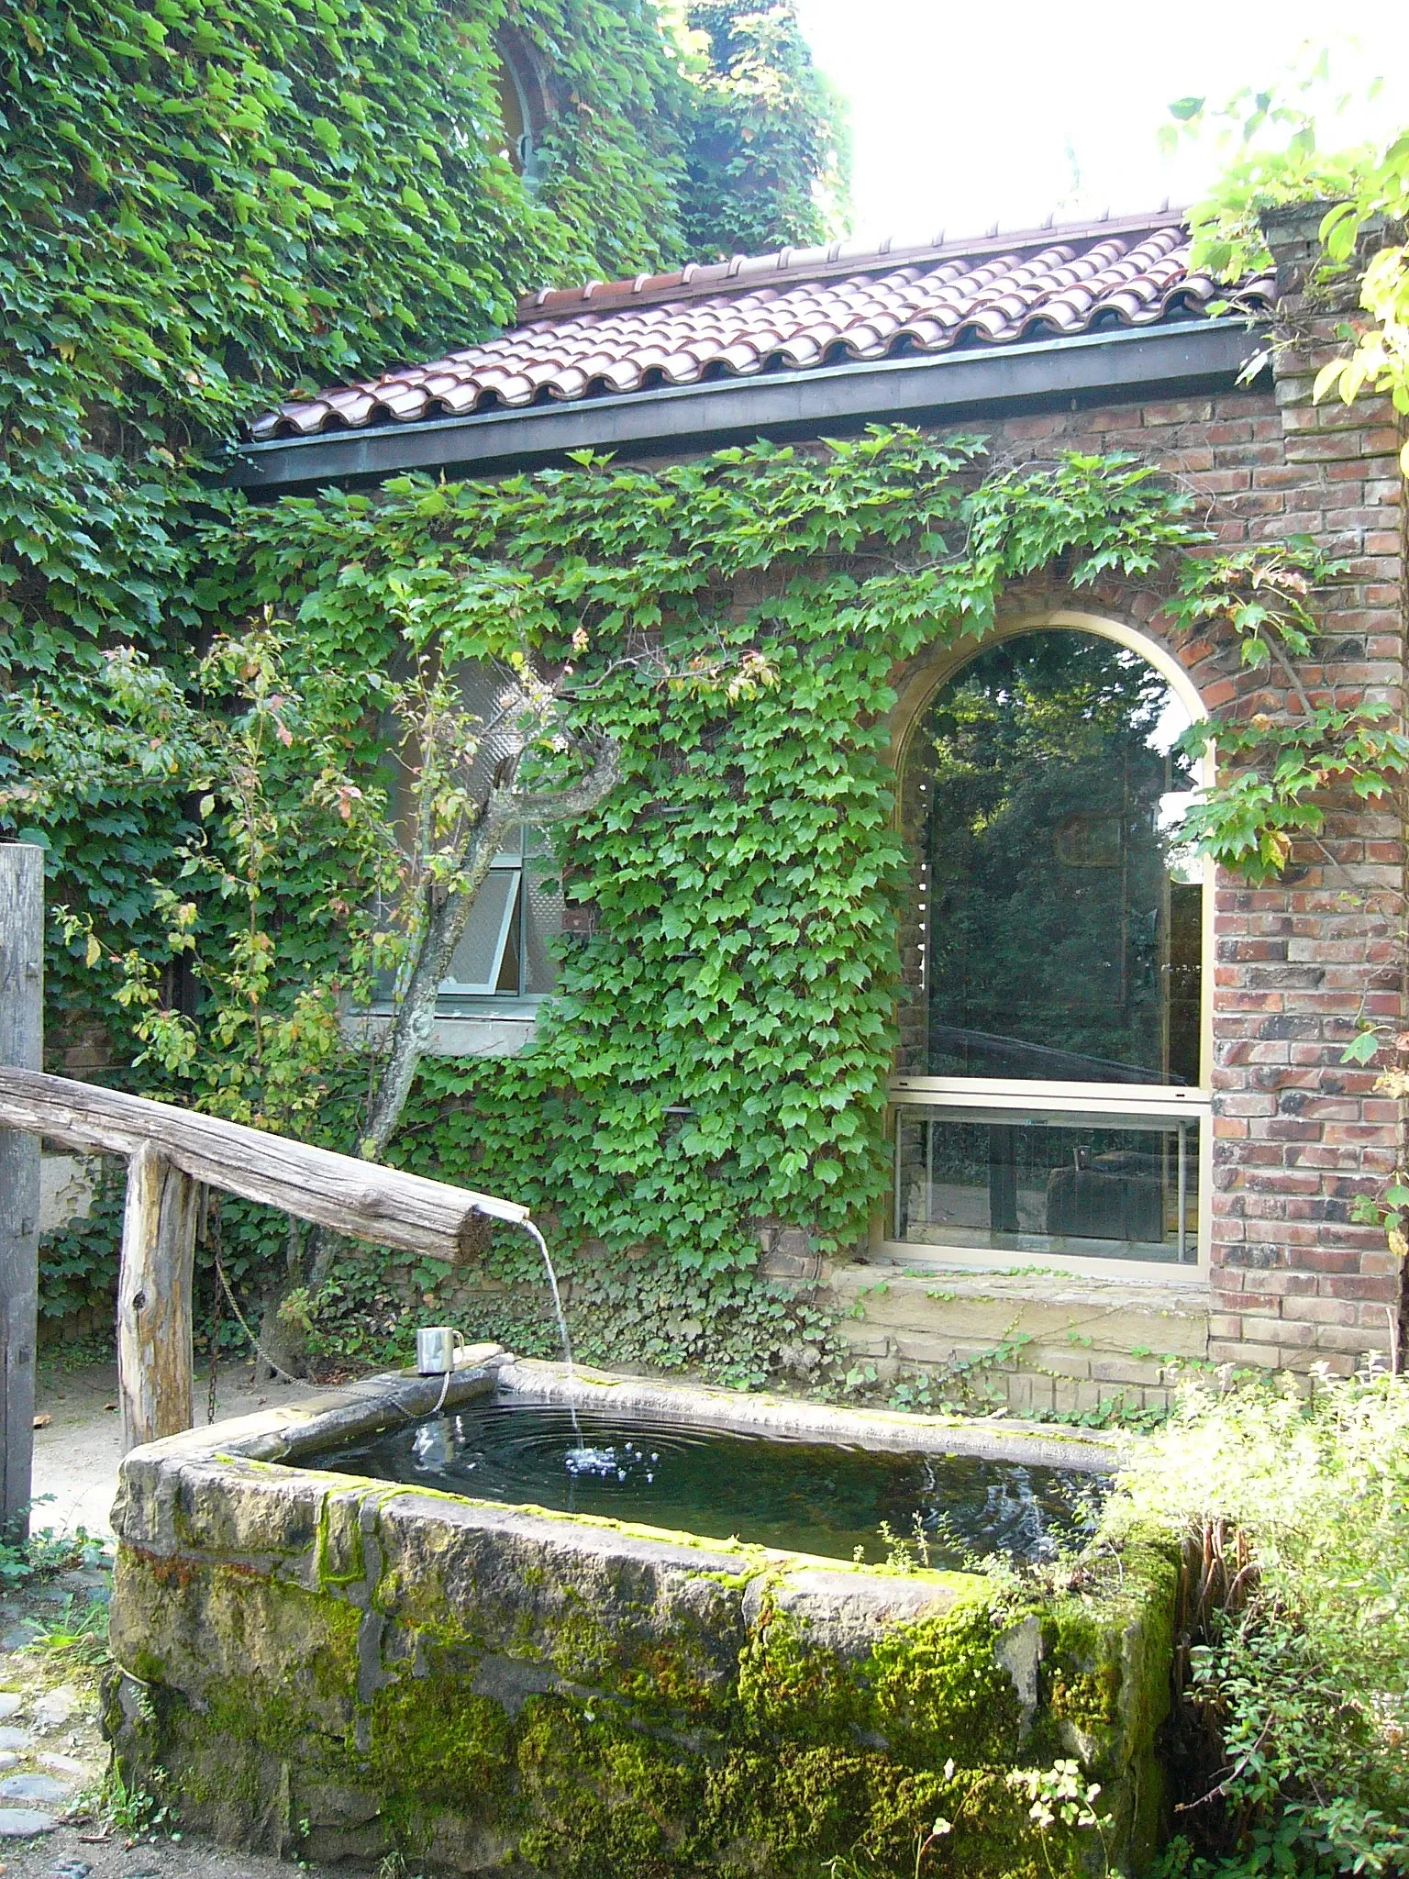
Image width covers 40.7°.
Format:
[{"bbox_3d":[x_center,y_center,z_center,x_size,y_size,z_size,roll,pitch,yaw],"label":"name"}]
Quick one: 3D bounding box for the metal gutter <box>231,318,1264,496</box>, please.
[{"bbox_3d":[-0.019,-1.781,6.519,3.840,0.160,0.170,0,-1,25],"label":"metal gutter"}]

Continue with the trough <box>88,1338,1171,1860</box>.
[{"bbox_3d":[0.010,1.183,3.290,1.730,0.590,1.170,0,-2,28],"label":"trough"}]

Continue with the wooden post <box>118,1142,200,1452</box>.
[{"bbox_3d":[-1.113,0.940,3.828,0.158,1.070,0.155,1,-1,-16],"label":"wooden post"}]

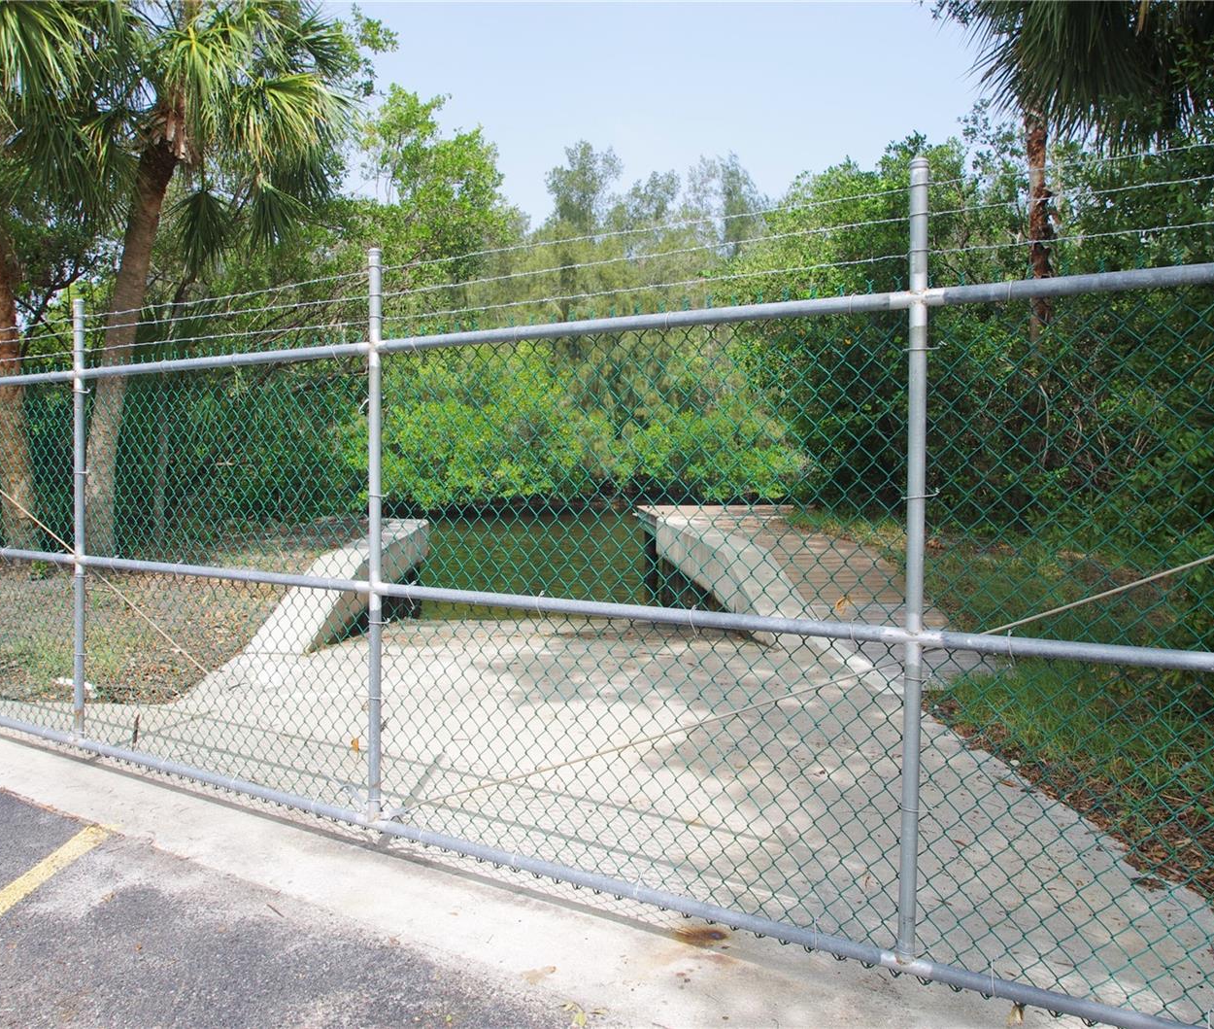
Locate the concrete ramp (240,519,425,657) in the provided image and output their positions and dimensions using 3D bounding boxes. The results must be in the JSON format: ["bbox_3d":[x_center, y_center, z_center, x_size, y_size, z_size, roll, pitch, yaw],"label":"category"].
[{"bbox_3d":[-2.798,0.669,10.201,0.530,0.970,4.600,1,2,2],"label":"concrete ramp"}]

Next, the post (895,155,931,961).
[{"bbox_3d":[0.804,0.124,2.382,0.046,2.119,0.046,1,2,30],"label":"post"}]

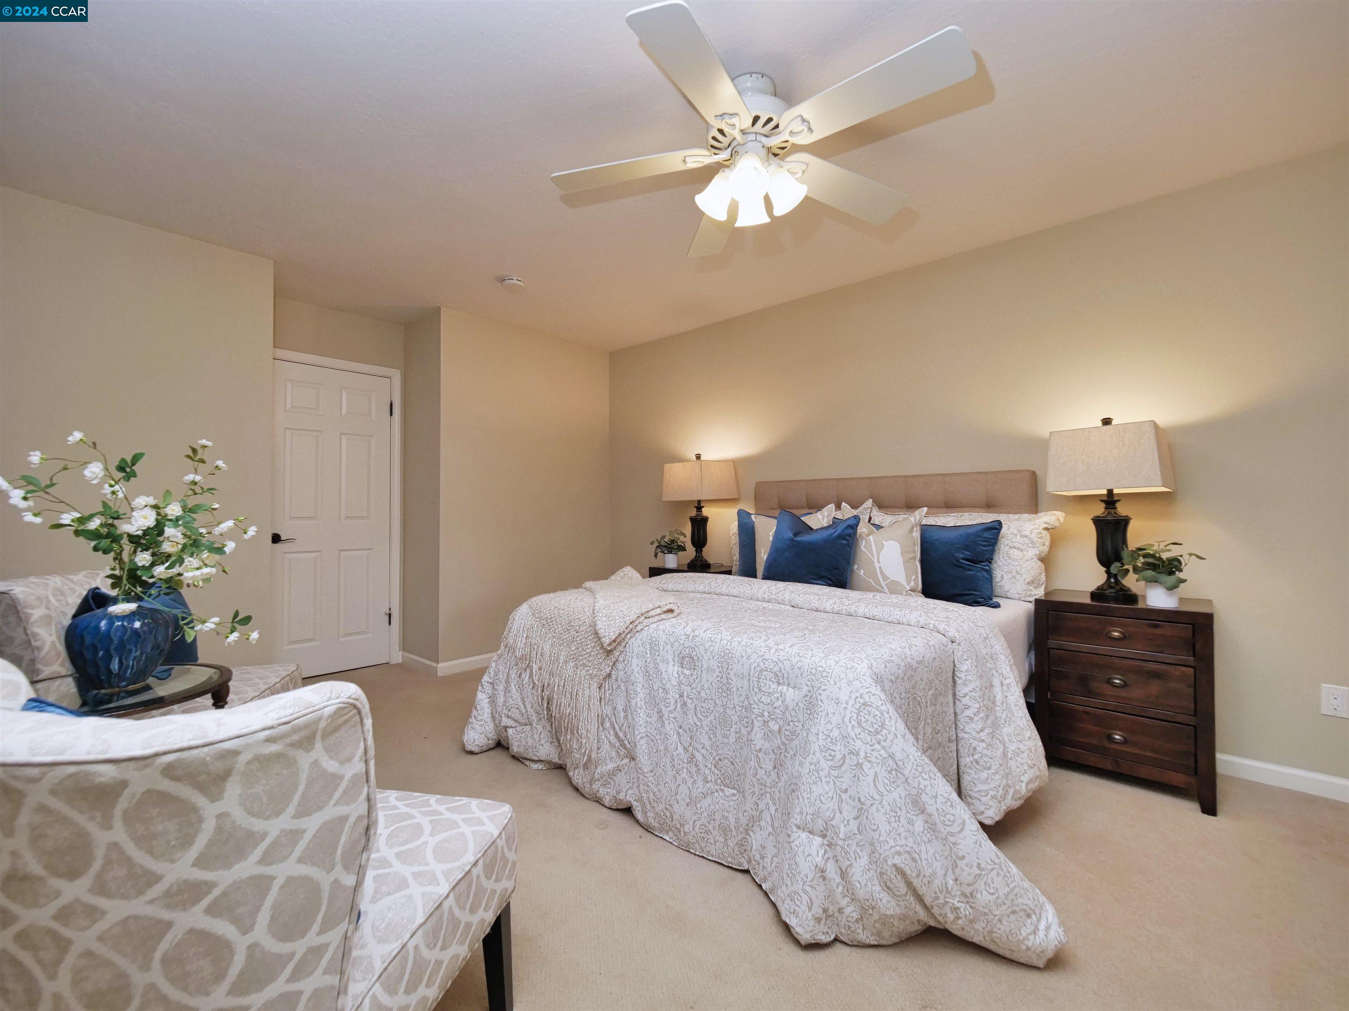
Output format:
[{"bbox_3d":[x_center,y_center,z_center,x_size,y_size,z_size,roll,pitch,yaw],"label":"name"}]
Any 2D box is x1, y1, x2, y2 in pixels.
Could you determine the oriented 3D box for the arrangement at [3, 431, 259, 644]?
[{"bbox_3d":[-1.473,0.090,1.520,0.500,0.560,0.460,0,0,41],"label":"arrangement"}]

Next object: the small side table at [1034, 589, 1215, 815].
[{"bbox_3d":[1.850,0.746,2.253,0.535,0.713,0.390,0,0,41],"label":"small side table"}]

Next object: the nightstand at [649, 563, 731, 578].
[{"bbox_3d":[0.171,0.761,3.579,0.537,0.715,0.394,0,0,40],"label":"nightstand"}]

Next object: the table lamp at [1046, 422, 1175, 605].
[{"bbox_3d":[1.771,0.020,2.212,0.330,0.740,0.350,0,0,-43],"label":"table lamp"}]

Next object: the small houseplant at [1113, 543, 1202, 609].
[{"bbox_3d":[1.851,0.261,2.100,0.280,0.255,0.260,0,0,41],"label":"small houseplant"}]

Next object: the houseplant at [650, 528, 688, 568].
[{"bbox_3d":[-0.034,0.279,3.520,0.205,0.262,0.200,0,0,41],"label":"houseplant"}]

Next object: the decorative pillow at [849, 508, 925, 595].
[{"bbox_3d":[1.026,0.226,2.694,0.420,0.440,0.150,0,-17,41],"label":"decorative pillow"}]

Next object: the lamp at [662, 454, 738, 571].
[{"bbox_3d":[0.167,0.035,3.529,0.353,0.745,0.353,0,0,-45],"label":"lamp"}]

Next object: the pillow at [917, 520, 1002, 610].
[{"bbox_3d":[1.278,0.264,2.633,0.500,0.430,0.160,0,-20,41],"label":"pillow"}]

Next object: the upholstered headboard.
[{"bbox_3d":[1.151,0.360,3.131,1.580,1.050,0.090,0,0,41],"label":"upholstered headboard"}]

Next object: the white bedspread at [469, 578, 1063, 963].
[{"bbox_3d":[0.310,0.748,2.285,2.160,0.730,1.480,0,0,41],"label":"white bedspread"}]

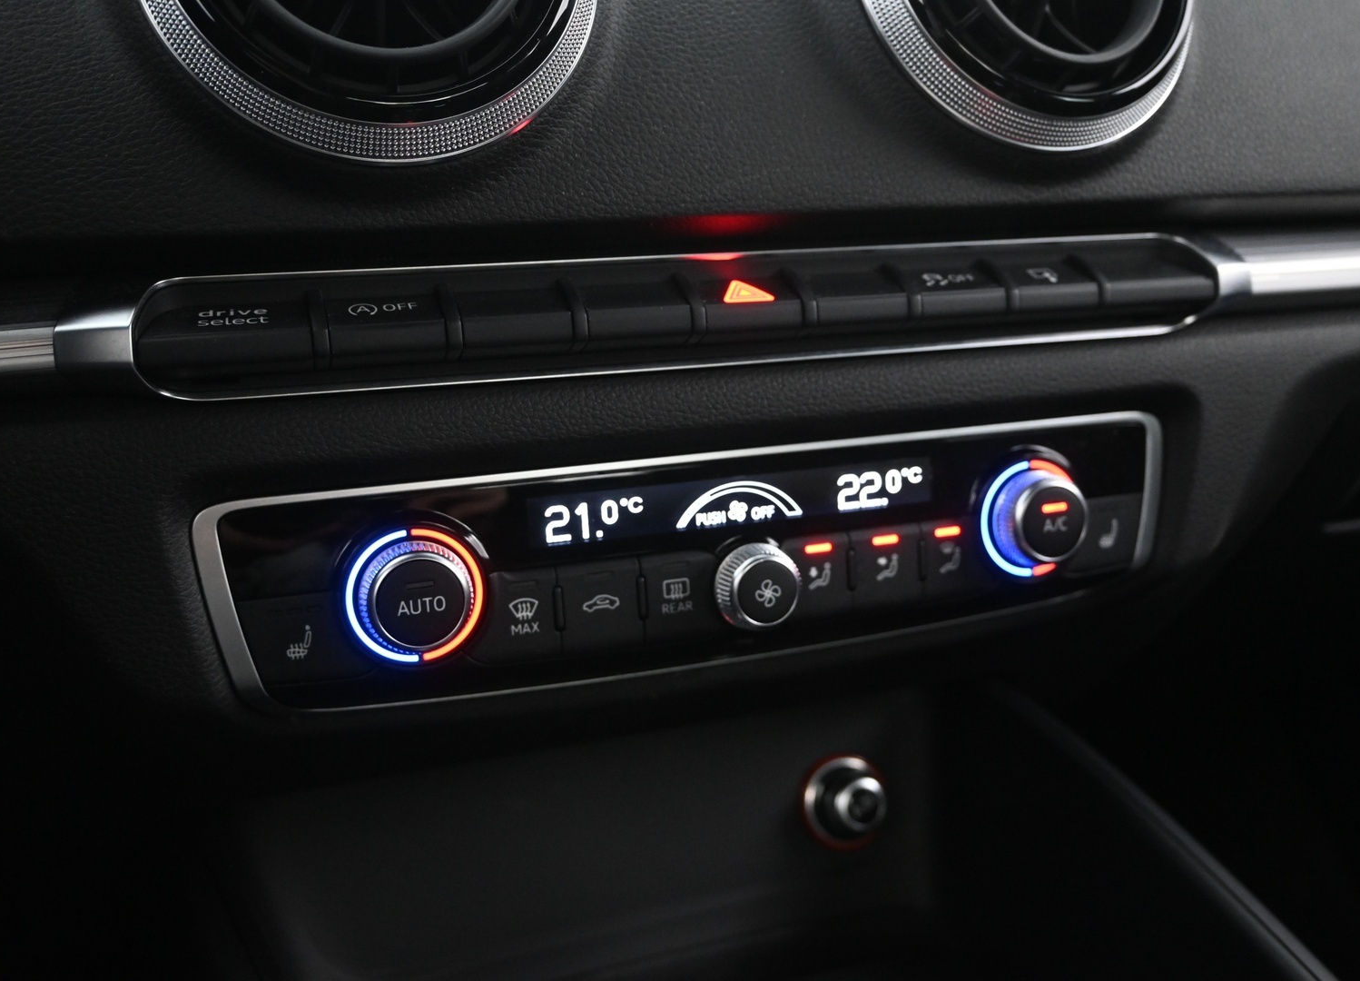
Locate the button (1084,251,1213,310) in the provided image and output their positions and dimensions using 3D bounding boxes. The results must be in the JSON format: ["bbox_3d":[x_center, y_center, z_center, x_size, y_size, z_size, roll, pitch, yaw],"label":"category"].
[{"bbox_3d":[0.118,-0.052,0.308,0.031,0.013,0.009,-6,1,-18],"label":"button"}]

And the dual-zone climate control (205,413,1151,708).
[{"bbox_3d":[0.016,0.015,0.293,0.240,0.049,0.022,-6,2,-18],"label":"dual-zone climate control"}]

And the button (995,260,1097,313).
[{"bbox_3d":[0.090,-0.049,0.299,0.022,0.013,0.009,-6,1,-18],"label":"button"}]

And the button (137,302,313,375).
[{"bbox_3d":[-0.089,-0.030,0.241,0.032,0.013,0.009,-6,1,-18],"label":"button"}]

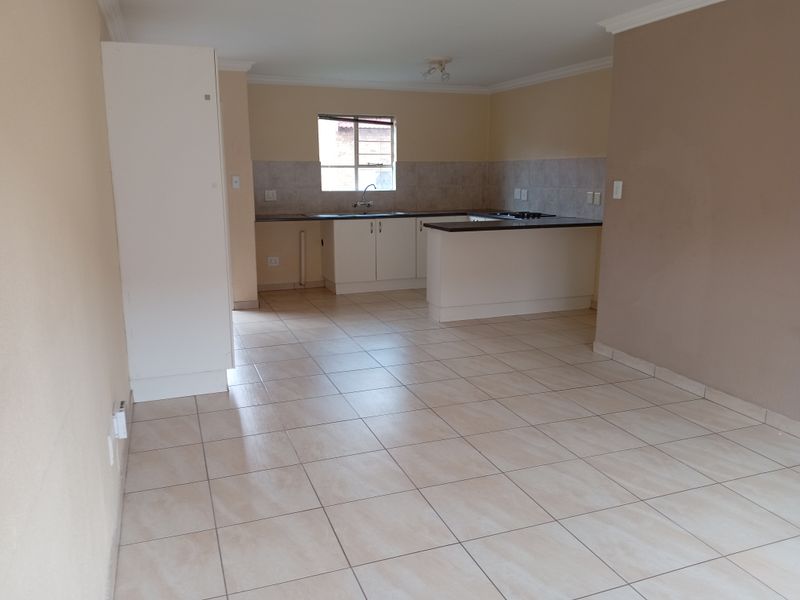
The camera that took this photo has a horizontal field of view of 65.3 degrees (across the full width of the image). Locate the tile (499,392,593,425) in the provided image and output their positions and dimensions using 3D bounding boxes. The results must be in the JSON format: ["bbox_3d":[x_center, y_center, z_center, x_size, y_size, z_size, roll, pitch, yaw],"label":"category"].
[{"bbox_3d":[0.909,0.678,3.915,0.447,0.010,0.447,-5,12,-20],"label":"tile"}]

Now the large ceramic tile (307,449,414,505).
[{"bbox_3d":[-0.202,0.833,2.941,0.434,0.010,0.434,-5,12,-20],"label":"large ceramic tile"}]

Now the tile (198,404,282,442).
[{"bbox_3d":[-0.918,0.700,3.596,0.434,0.010,0.434,-5,12,-20],"label":"tile"}]

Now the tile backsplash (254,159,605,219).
[{"bbox_3d":[0.162,-1.235,6.980,3.218,0.664,2.391,-5,12,-20],"label":"tile backsplash"}]

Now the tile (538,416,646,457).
[{"bbox_3d":[1.065,0.762,3.500,0.447,0.010,0.447,-5,12,-20],"label":"tile"}]

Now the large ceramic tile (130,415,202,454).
[{"bbox_3d":[-1.283,0.725,3.422,0.369,0.010,0.430,-4,12,-20],"label":"large ceramic tile"}]

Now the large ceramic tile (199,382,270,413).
[{"bbox_3d":[-1.056,0.614,3.957,0.430,0.010,0.430,-4,12,-20],"label":"large ceramic tile"}]

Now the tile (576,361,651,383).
[{"bbox_3d":[1.527,0.516,4.534,0.365,0.010,0.439,-4,12,-20],"label":"tile"}]

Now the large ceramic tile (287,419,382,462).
[{"bbox_3d":[-0.359,0.759,3.382,0.439,0.010,0.439,-4,12,-20],"label":"large ceramic tile"}]

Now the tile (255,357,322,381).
[{"bbox_3d":[-0.800,0.501,4.502,0.430,0.010,0.430,-4,12,-20],"label":"tile"}]

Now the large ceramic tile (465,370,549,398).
[{"bbox_3d":[0.725,0.571,4.192,0.434,0.010,0.434,-5,12,-20],"label":"large ceramic tile"}]

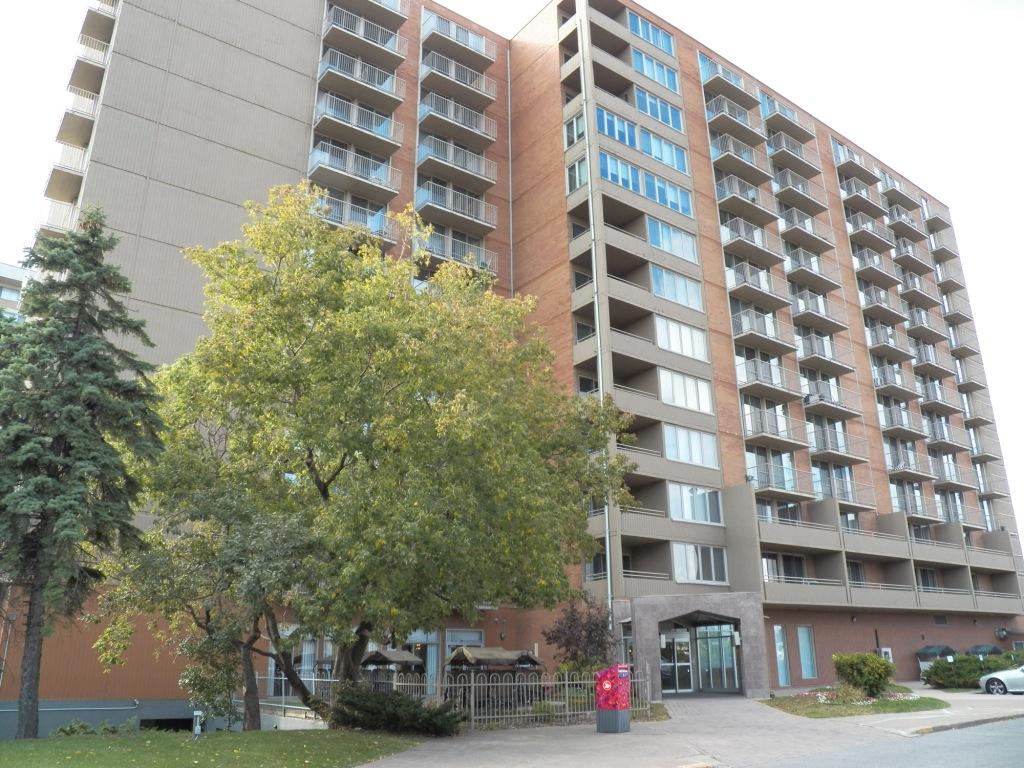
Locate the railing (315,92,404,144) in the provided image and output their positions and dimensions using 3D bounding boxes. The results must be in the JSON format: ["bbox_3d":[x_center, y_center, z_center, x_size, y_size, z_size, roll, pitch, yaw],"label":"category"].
[{"bbox_3d":[-7.028,-11.854,38.127,3.927,1.191,1.088,14,-24,-35],"label":"railing"}]

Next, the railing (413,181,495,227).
[{"bbox_3d":[-2.689,-8.546,40.718,3.953,1.197,1.105,13,-24,-34],"label":"railing"}]

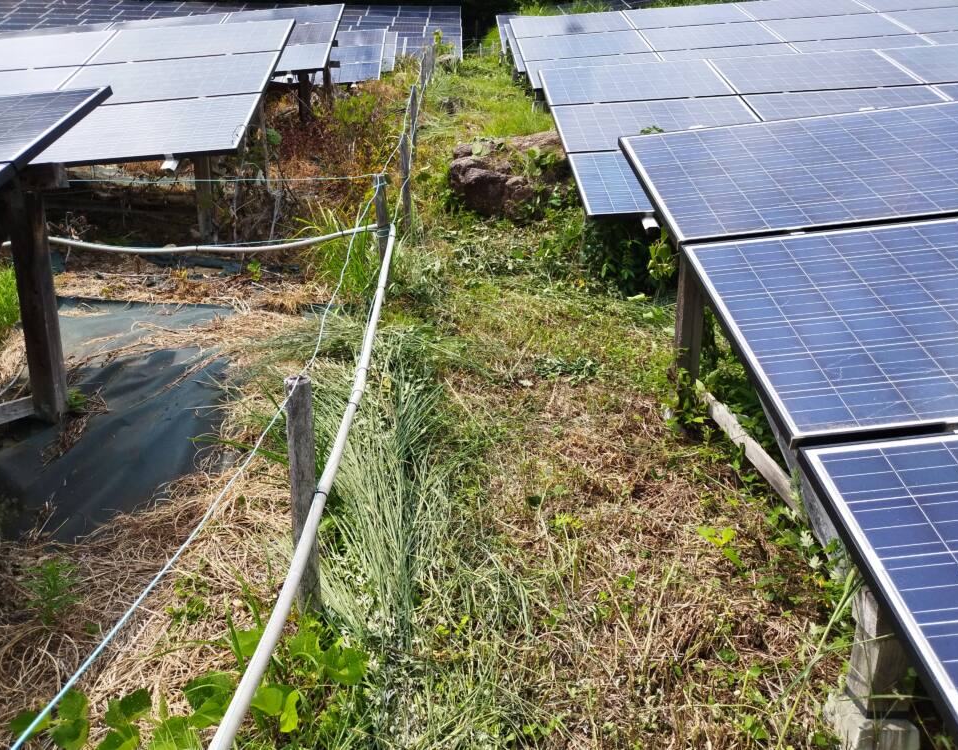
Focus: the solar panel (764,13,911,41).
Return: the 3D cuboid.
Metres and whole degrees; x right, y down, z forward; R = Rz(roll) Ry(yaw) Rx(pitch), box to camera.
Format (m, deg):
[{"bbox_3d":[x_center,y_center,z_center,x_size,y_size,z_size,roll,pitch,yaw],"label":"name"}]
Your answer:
[{"bbox_3d":[4.685,-4.562,10.286,1.650,0.042,0.990,-5,39,-1],"label":"solar panel"}]

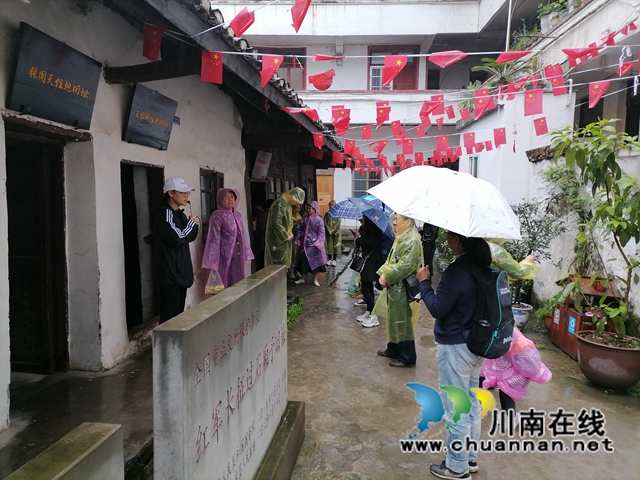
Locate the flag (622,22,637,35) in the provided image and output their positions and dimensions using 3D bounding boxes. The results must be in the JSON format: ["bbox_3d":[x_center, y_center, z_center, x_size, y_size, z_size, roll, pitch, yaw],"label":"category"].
[{"bbox_3d":[4.898,-3.344,7.900,0.200,0.220,0.070,1,4,12],"label":"flag"}]

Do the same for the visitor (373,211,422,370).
[{"bbox_3d":[0.865,0.534,5.500,0.500,1.640,0.550,1,3,6],"label":"visitor"}]

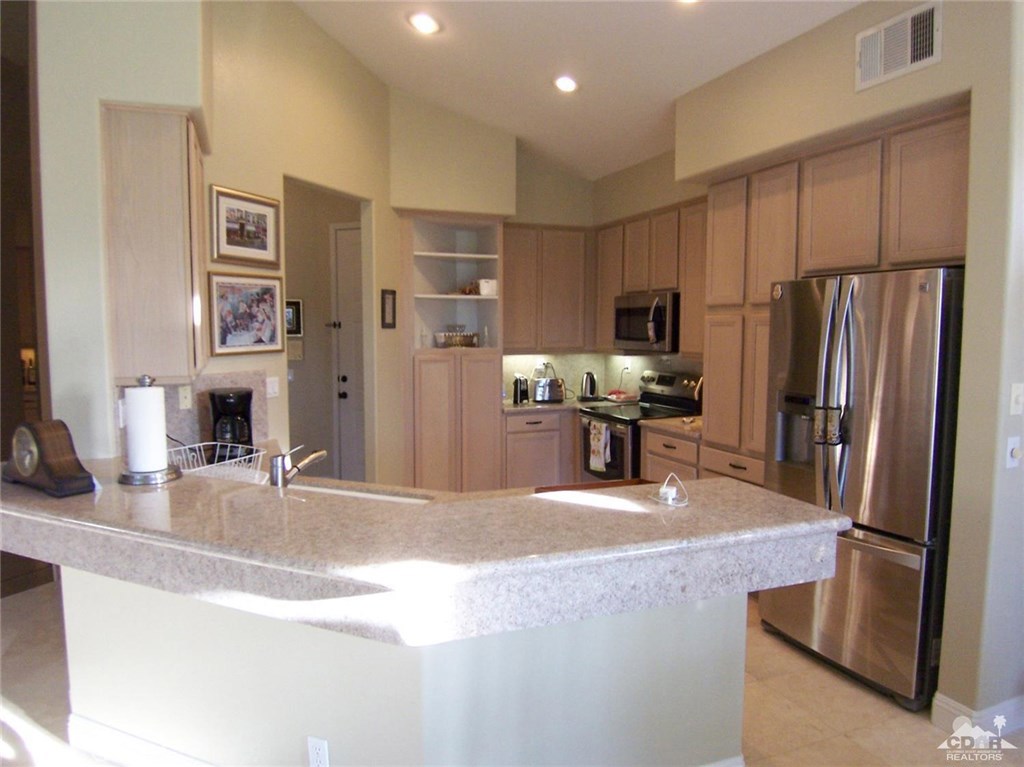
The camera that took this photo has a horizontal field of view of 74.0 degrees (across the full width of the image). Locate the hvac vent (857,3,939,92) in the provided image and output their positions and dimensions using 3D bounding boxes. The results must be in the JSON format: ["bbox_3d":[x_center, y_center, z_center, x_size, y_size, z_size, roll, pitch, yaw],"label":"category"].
[{"bbox_3d":[1.568,-1.371,2.780,0.020,0.228,0.375,-2,5,-24],"label":"hvac vent"}]

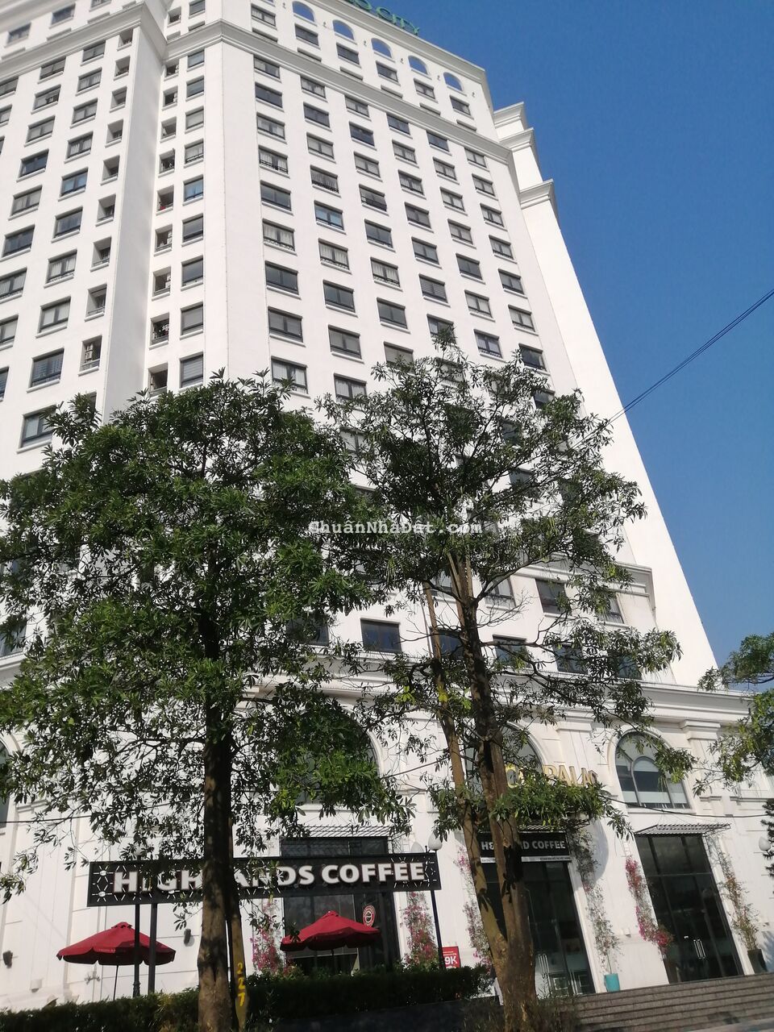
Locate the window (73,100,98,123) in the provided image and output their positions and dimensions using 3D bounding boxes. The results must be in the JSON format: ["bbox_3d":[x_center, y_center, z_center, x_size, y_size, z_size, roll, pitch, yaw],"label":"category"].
[{"bbox_3d":[-17.134,-22.899,44.063,1.583,1.625,0.200,-15,-32,11],"label":"window"}]

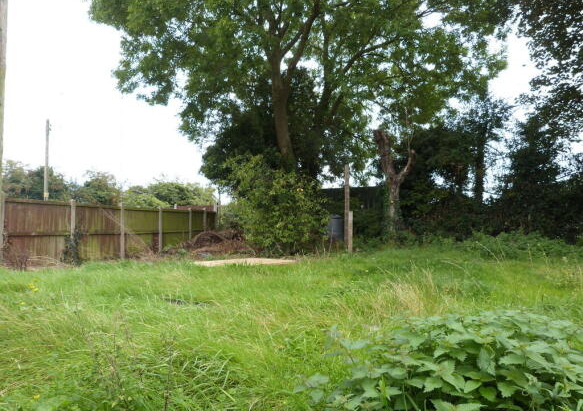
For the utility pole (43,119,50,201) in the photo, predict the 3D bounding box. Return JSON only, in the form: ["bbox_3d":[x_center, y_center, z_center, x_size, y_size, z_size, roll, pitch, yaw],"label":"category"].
[{"bbox_3d":[-16.624,-1.683,28.601,0.360,8.270,0.320,0,-3,0],"label":"utility pole"}]

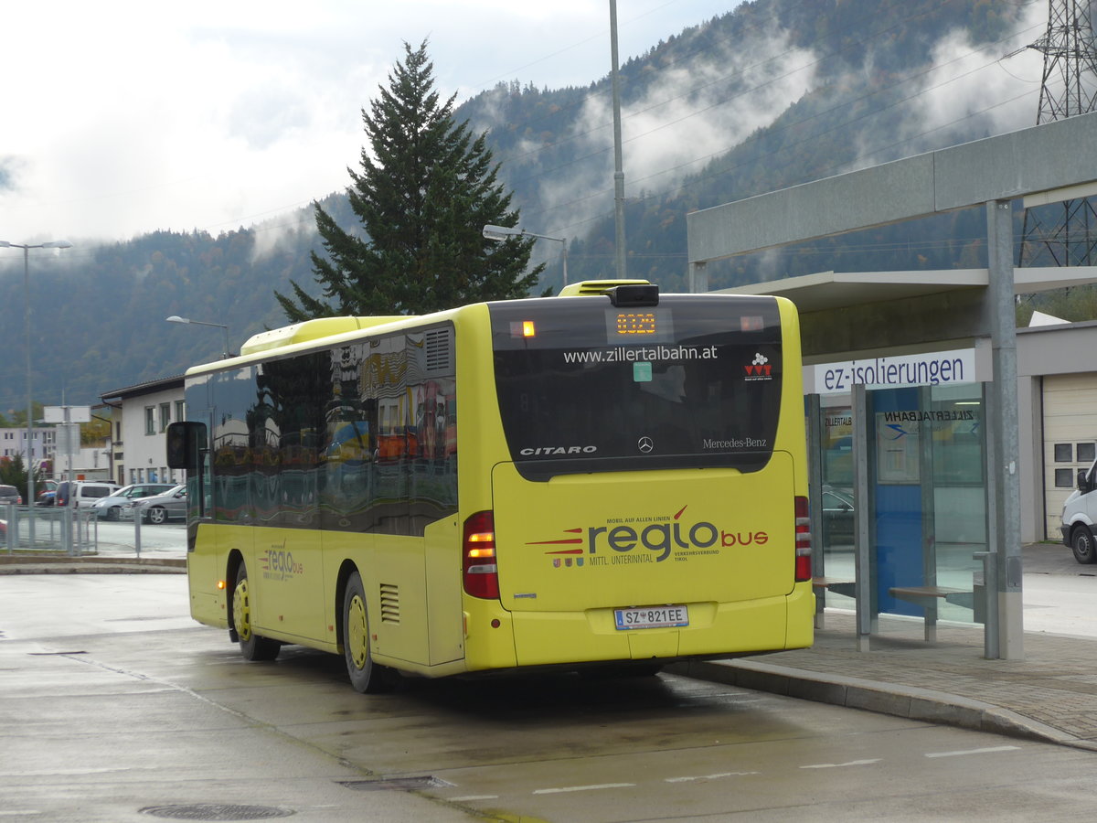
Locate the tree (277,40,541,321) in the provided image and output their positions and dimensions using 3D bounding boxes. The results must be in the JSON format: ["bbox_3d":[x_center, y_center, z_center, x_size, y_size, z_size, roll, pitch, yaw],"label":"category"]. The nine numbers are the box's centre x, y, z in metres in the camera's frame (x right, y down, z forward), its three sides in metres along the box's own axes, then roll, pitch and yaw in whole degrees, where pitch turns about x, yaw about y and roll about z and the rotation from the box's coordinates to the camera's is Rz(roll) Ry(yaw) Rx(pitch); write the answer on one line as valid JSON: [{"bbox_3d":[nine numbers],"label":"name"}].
[{"bbox_3d":[-4.410,-4.100,92.000,9.400,15.700,9.400,-1,-1,0],"label":"tree"}]

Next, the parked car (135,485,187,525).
[{"bbox_3d":[-13.920,3.545,109.500,4.500,1.490,1.800,-1,-1,-26],"label":"parked car"}]

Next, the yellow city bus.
[{"bbox_3d":[-0.962,0.704,24.774,2.600,3.070,10.500,-2,-1,-18],"label":"yellow city bus"}]

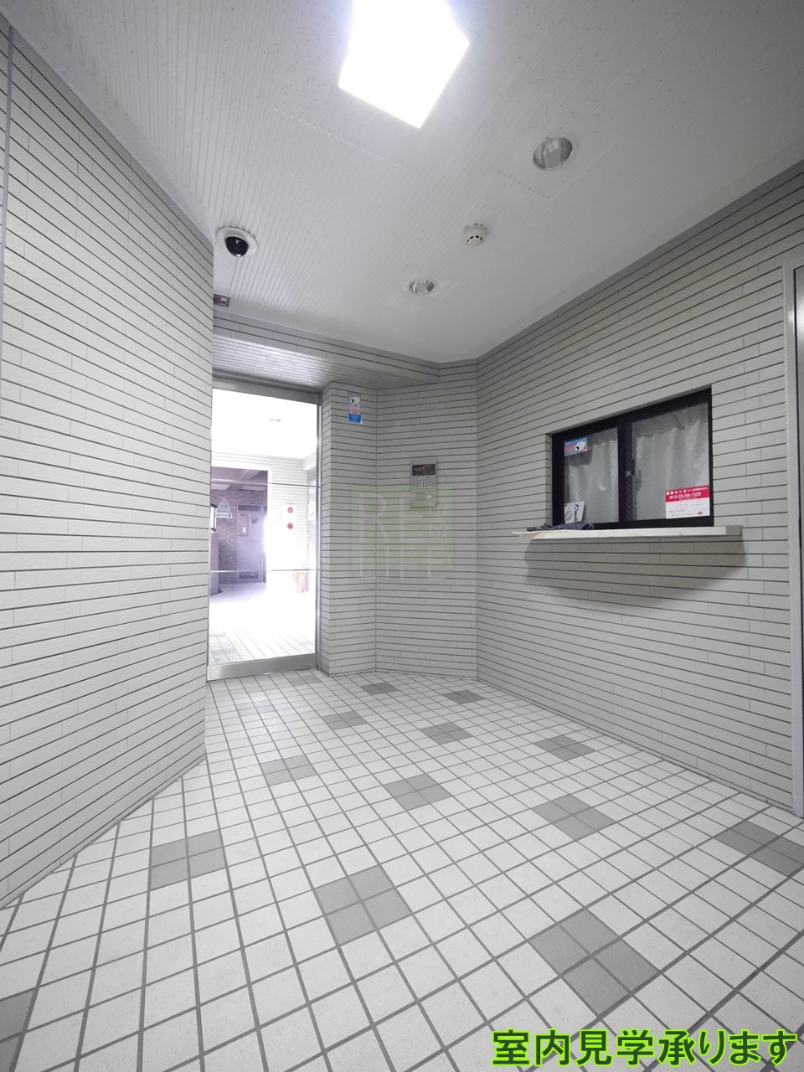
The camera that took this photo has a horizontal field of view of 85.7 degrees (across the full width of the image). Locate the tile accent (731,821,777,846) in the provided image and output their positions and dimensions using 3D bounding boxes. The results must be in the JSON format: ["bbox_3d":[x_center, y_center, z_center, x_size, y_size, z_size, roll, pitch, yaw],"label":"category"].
[{"bbox_3d":[1.194,1.010,1.466,0.095,0.010,0.095,1,-2,-28],"label":"tile accent"}]

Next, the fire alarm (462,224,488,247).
[{"bbox_3d":[0.325,-1.328,1.920,0.103,0.042,0.103,0,-2,0],"label":"fire alarm"}]

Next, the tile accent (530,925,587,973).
[{"bbox_3d":[0.376,0.994,1.039,0.095,0.010,0.095,1,-2,-28],"label":"tile accent"}]

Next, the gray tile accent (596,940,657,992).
[{"bbox_3d":[0.517,0.993,1.000,0.095,0.010,0.095,1,-2,-28],"label":"gray tile accent"}]

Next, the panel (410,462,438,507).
[{"bbox_3d":[0.166,-0.390,3.300,0.204,0.350,0.030,-1,-2,19],"label":"panel"}]

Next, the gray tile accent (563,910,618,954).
[{"bbox_3d":[0.467,0.995,1.086,0.095,0.010,0.095,1,-2,-28],"label":"gray tile accent"}]

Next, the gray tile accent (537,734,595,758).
[{"bbox_3d":[0.786,1.029,2.100,0.197,0.010,0.197,1,-2,-28],"label":"gray tile accent"}]

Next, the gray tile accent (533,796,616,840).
[{"bbox_3d":[0.615,1.011,1.560,0.197,0.010,0.197,1,-2,-28],"label":"gray tile accent"}]

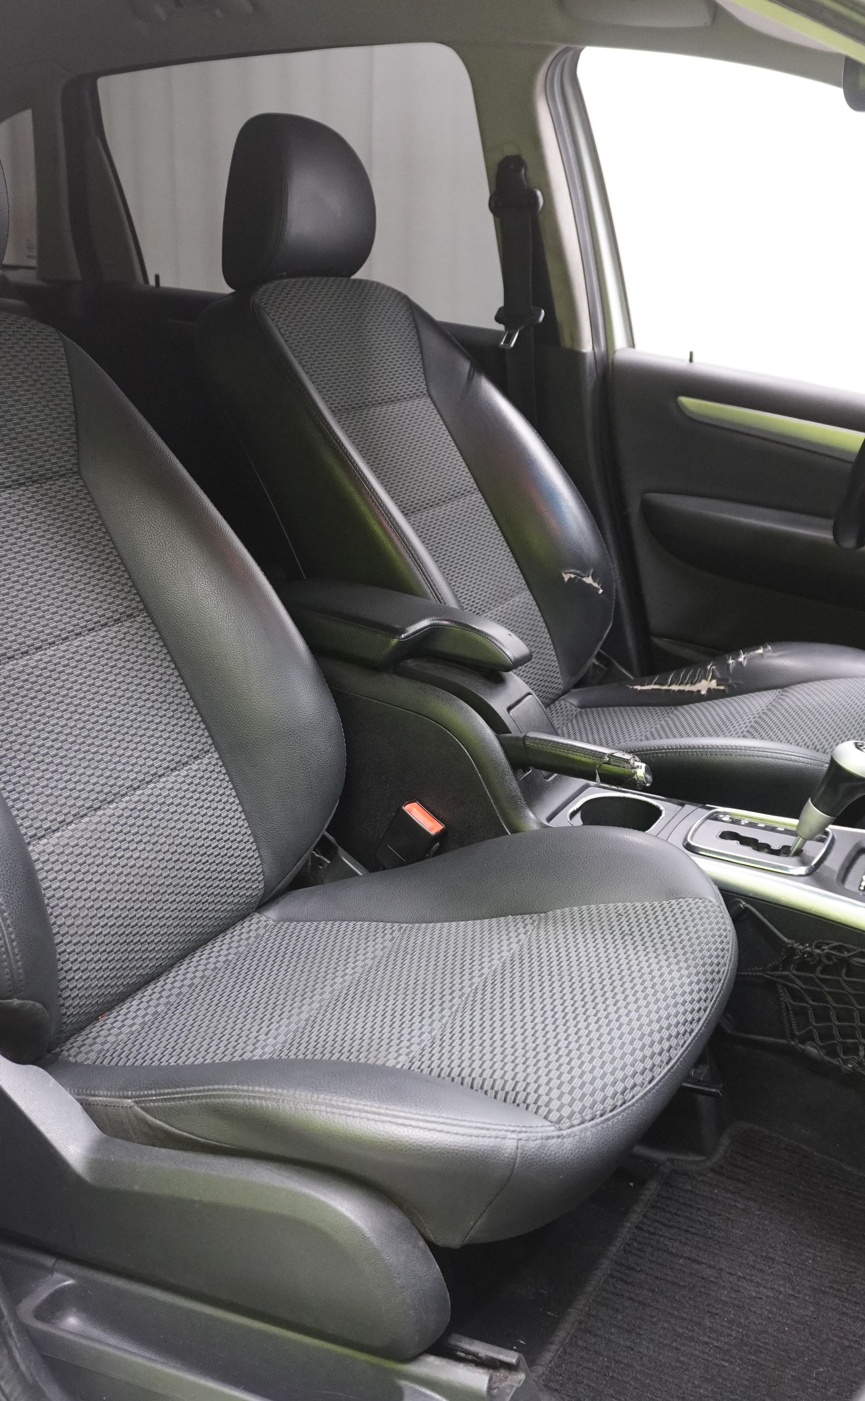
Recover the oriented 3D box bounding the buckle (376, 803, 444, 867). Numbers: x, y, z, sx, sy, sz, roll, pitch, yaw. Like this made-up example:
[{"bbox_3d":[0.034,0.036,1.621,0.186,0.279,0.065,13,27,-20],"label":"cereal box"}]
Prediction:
[{"bbox_3d":[-0.030,0.149,1.451,0.048,0.085,0.028,37,32,15],"label":"buckle"}]

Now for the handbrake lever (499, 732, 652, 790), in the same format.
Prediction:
[{"bbox_3d":[0.137,0.060,1.423,0.175,0.043,0.036,12,22,27],"label":"handbrake lever"}]

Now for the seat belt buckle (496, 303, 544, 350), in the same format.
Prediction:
[{"bbox_3d":[0.123,-0.533,2.002,0.070,0.066,0.022,8,21,19],"label":"seat belt buckle"}]

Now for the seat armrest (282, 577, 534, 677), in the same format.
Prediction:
[{"bbox_3d":[-0.046,-0.084,1.464,0.335,0.070,0.120,12,22,27],"label":"seat armrest"}]

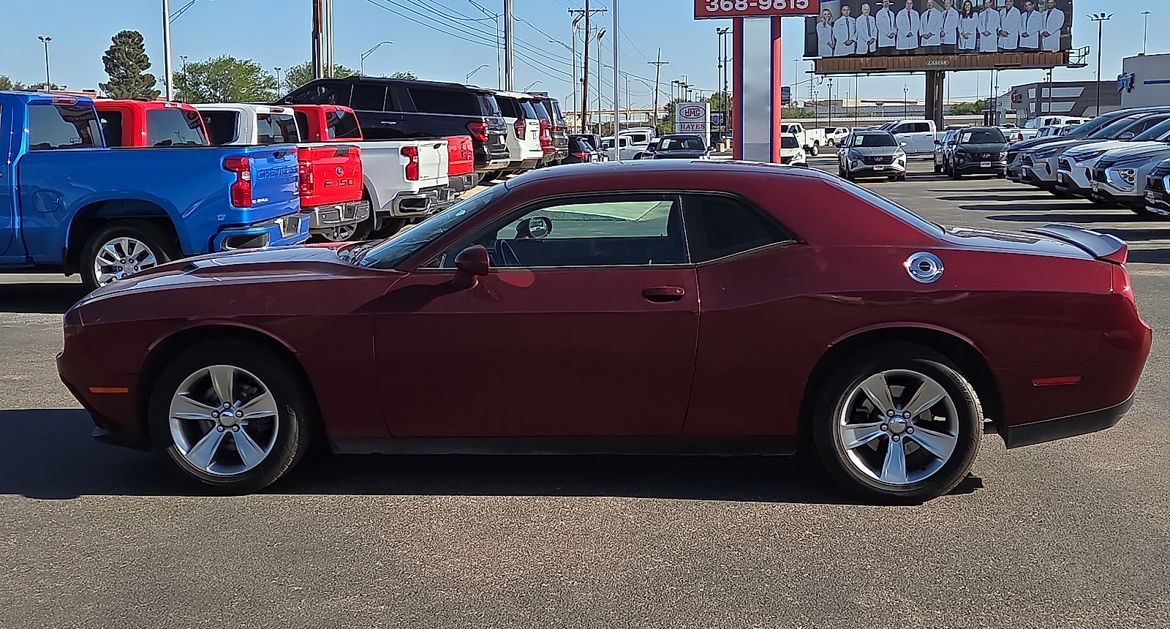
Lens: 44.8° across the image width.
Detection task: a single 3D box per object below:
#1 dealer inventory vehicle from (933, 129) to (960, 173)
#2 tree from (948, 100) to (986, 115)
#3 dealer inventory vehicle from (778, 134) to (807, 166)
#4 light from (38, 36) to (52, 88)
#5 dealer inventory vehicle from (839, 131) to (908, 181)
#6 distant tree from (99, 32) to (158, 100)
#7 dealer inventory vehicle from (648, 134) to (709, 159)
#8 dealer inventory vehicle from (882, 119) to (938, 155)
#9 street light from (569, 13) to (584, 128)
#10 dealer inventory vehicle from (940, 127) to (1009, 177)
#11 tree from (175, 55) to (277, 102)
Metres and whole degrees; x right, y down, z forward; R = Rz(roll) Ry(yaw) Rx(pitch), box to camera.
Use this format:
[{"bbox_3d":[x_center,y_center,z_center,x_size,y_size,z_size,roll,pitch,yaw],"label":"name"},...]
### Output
[{"bbox_3d":[14.106,-6.144,53.704,1.850,1.600,4.500,1,8,13],"label":"dealer inventory vehicle"},{"bbox_3d":[67.328,-34.031,250.466,6.400,7.500,6.000,1,7,15],"label":"tree"},{"bbox_3d":[7.004,-5.680,51.105,1.860,1.690,4.600,0,7,7],"label":"dealer inventory vehicle"},{"bbox_3d":[-34.979,-14.063,92.512,0.950,7.900,0.500,-1,7,-6],"label":"light"},{"bbox_3d":[9.499,-5.247,46.906,1.870,1.650,4.600,0,7,6],"label":"dealer inventory vehicle"},{"bbox_3d":[-36.181,-17.418,113.657,4.800,10.600,4.700,-3,7,-17],"label":"distant tree"},{"bbox_3d":[3.176,-5.023,46.105,1.850,1.630,4.500,0,7,6],"label":"dealer inventory vehicle"},{"bbox_3d":[16.953,-9.027,73.126,5.900,1.950,2.050,0,7,6],"label":"dealer inventory vehicle"},{"bbox_3d":[-0.407,-12.561,78.479,0.680,8.200,0.400,0,7,8],"label":"street light"},{"bbox_3d":[13.138,-5.477,47.862,1.870,1.670,4.630,0,7,9],"label":"dealer inventory vehicle"},{"bbox_3d":[-31.584,-18.262,125.571,8.900,9.200,8.300,-2,7,-14],"label":"tree"}]

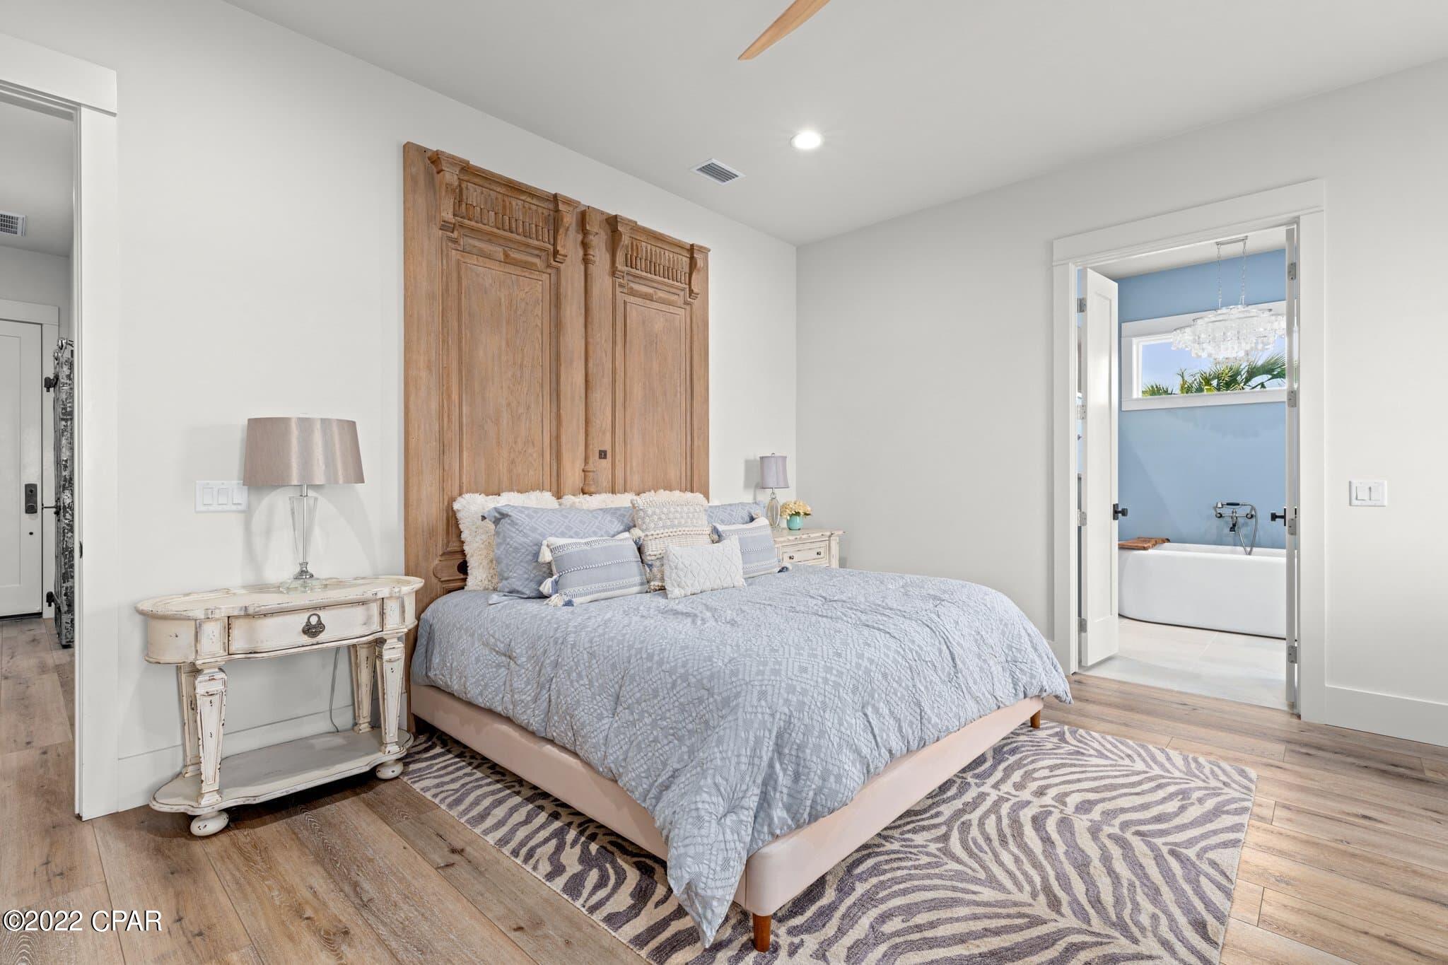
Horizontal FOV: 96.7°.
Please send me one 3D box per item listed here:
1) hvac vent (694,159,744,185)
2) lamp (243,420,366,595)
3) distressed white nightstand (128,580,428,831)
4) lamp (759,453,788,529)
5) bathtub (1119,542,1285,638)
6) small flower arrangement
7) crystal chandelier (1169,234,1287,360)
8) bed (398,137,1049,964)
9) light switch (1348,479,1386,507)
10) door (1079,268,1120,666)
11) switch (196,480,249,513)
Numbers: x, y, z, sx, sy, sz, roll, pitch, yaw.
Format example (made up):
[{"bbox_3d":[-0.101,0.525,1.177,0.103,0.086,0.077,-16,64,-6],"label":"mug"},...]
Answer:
[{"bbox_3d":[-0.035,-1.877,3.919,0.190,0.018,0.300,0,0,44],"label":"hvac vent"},{"bbox_3d":[-1.643,0.083,2.511,0.370,0.670,0.395,0,0,44],"label":"lamp"},{"bbox_3d":[-1.618,0.790,2.427,0.480,0.752,0.885,0,0,44],"label":"distressed white nightstand"},{"bbox_3d":[0.353,0.075,4.628,0.205,0.555,0.205,0,0,0],"label":"lamp"},{"bbox_3d":[4.081,0.847,5.229,1.700,0.610,0.770,0,0,42],"label":"bathtub"},{"bbox_3d":[0.509,0.235,4.618,0.210,0.220,0.225,0,0,0],"label":"small flower arrangement"},{"bbox_3d":[4.030,-1.428,5.105,0.800,0.950,0.520,0,0,42],"label":"crystal chandelier"},{"bbox_3d":[0.038,-0.203,2.975,2.190,2.730,2.200,0,0,44],"label":"bed"},{"bbox_3d":[2.978,0.052,2.975,0.122,0.119,0.010,0,0,42],"label":"light switch"},{"bbox_3d":[2.411,-0.101,4.126,0.505,2.440,0.045,0,0,-40],"label":"door"},{"bbox_3d":[-1.935,0.055,2.482,0.010,0.121,0.163,0,0,44],"label":"switch"}]

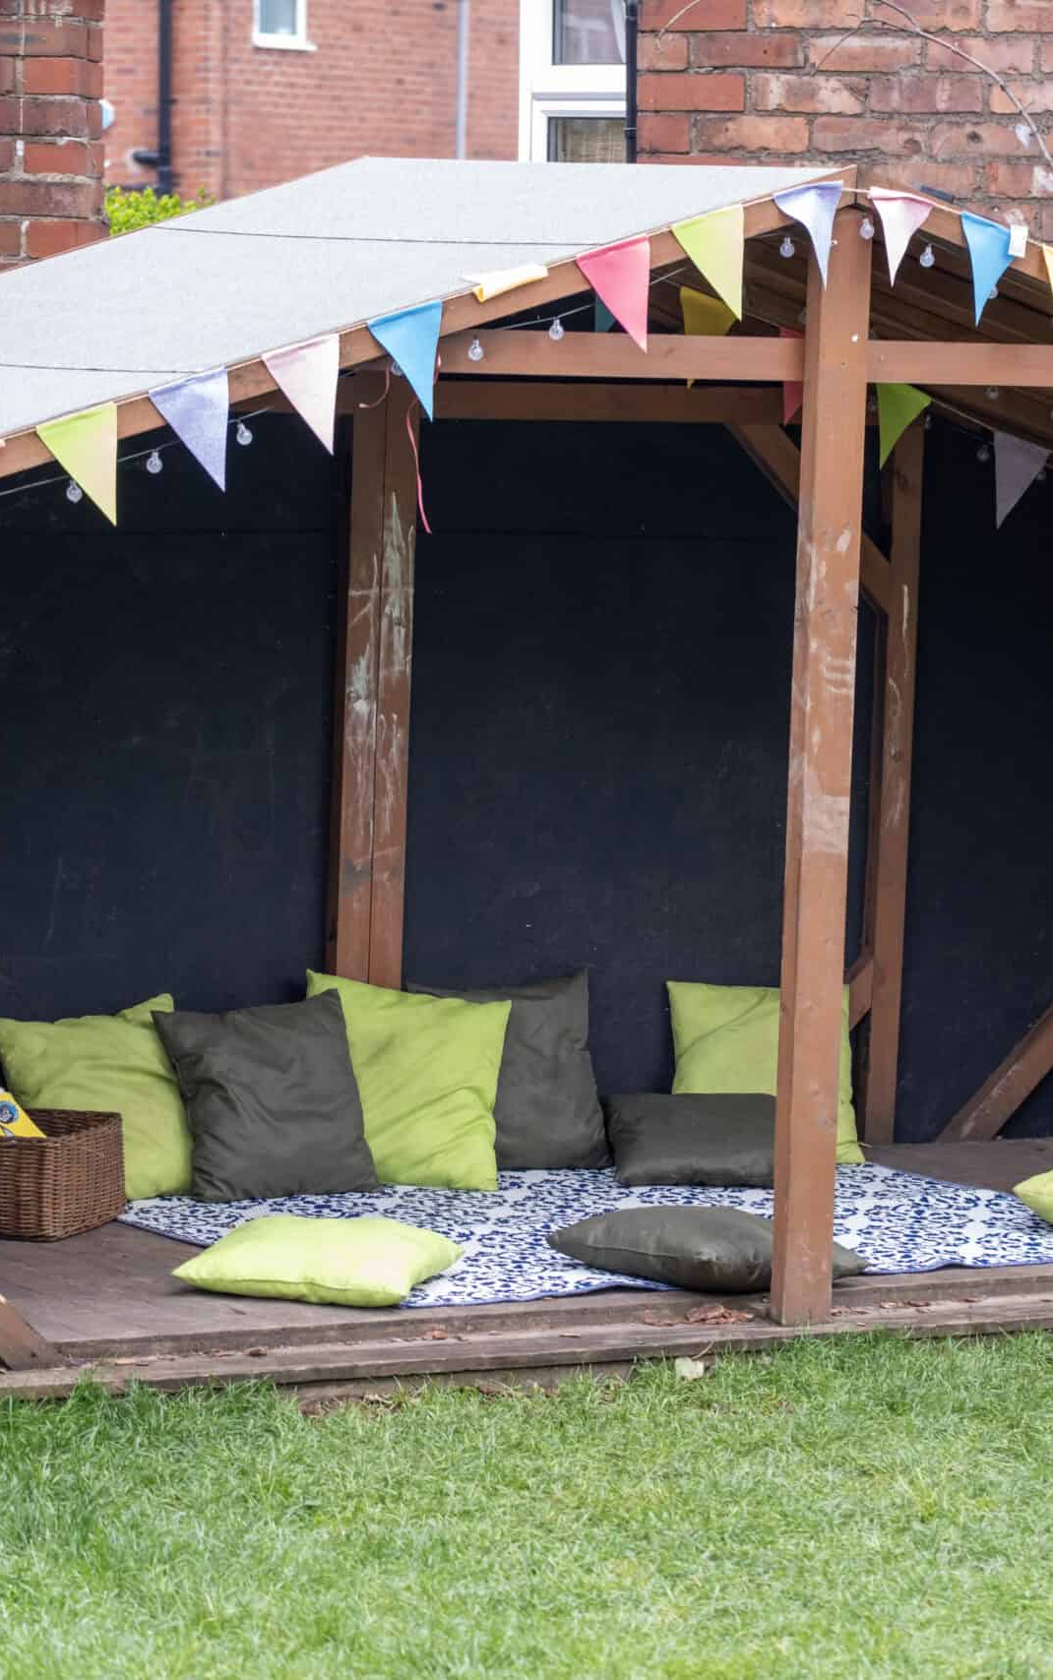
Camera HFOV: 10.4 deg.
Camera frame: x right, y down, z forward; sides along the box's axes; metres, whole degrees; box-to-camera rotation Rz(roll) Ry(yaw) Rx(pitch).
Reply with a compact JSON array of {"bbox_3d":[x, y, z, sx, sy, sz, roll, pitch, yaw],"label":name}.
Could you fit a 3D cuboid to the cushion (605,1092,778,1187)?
[{"bbox_3d":[0.304,0.520,10.033,0.341,0.095,0.304,1,21,-10],"label":"cushion"}]

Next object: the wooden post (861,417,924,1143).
[{"bbox_3d":[0.654,-0.106,10.508,0.064,1.312,0.040,-1,6,-32],"label":"wooden post"}]

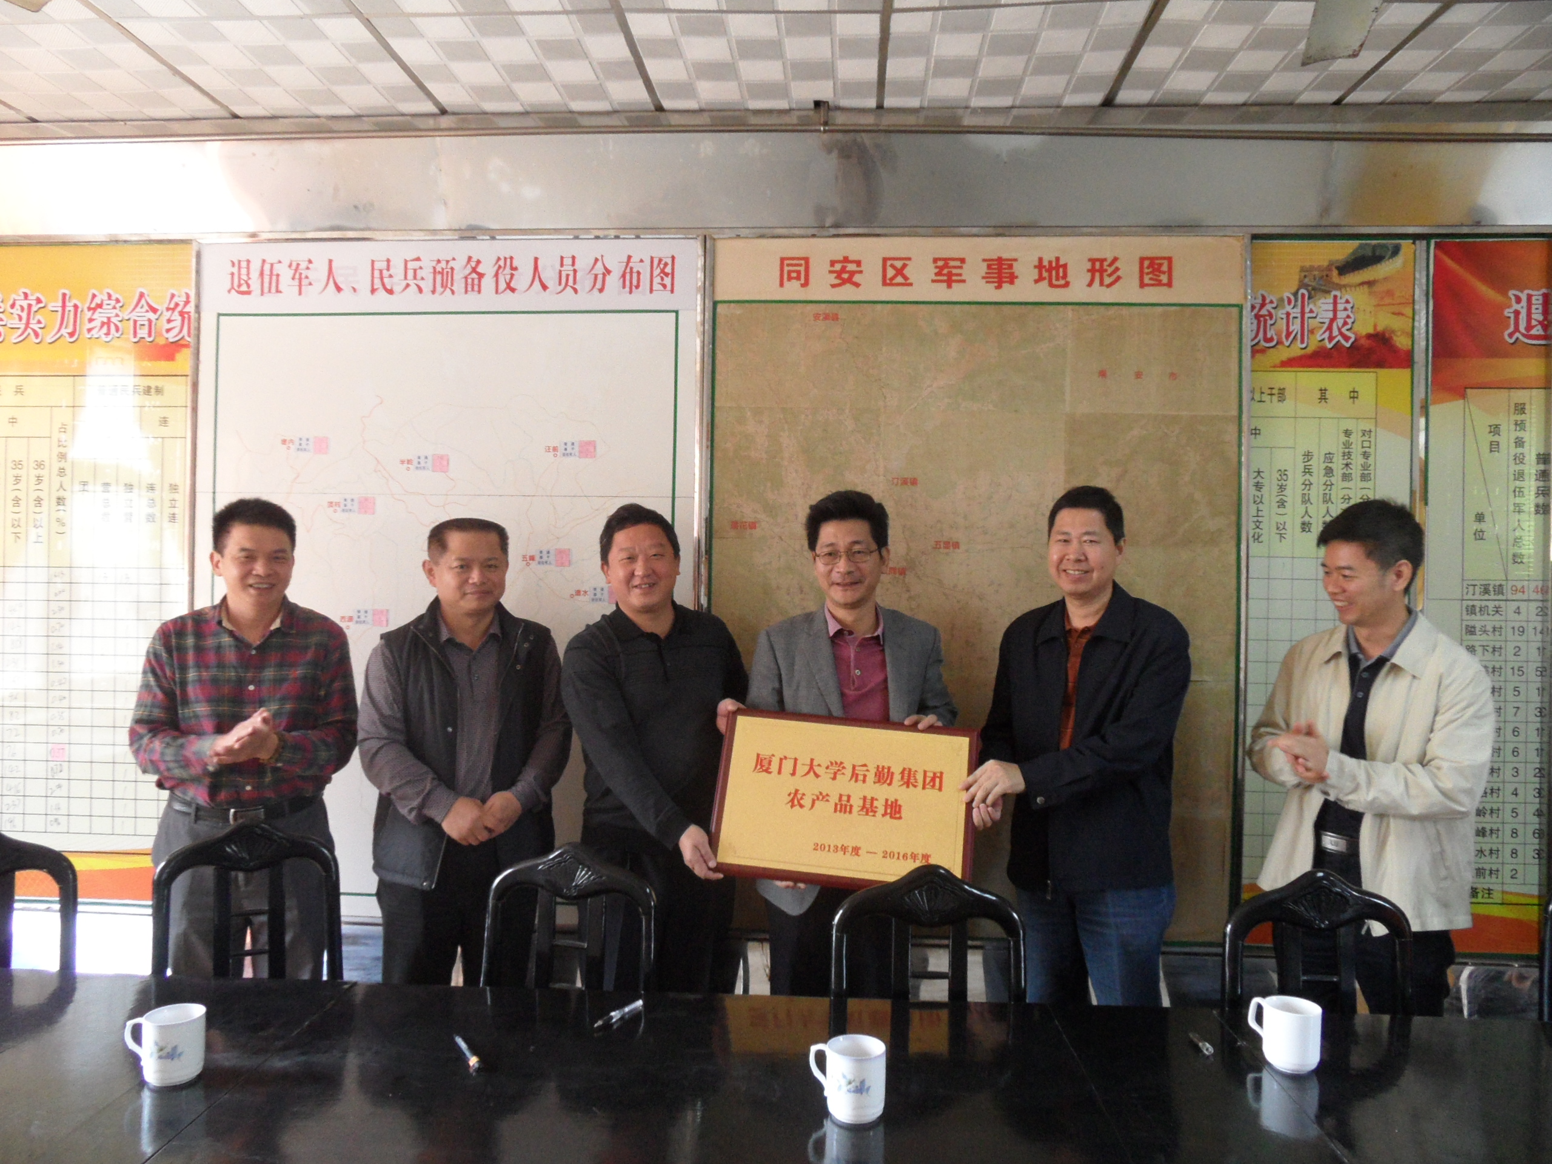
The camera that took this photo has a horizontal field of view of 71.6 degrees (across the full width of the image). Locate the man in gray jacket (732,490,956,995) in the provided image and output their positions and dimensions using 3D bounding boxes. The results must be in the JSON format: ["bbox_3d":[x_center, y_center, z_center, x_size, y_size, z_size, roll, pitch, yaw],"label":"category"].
[{"bbox_3d":[0.167,0.621,2.570,0.520,1.684,0.380,1,1,0],"label":"man in gray jacket"}]

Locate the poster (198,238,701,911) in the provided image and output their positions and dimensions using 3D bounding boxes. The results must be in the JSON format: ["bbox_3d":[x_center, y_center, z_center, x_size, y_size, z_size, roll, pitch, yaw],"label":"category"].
[{"bbox_3d":[-0.982,-0.018,3.166,1.519,2.005,0.020,1,0,3],"label":"poster"}]

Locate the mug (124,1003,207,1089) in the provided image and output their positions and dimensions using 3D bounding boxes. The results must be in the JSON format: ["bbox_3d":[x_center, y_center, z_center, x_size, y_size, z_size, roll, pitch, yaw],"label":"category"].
[{"bbox_3d":[-0.865,0.657,1.524,0.104,0.087,0.079,1,1,-18],"label":"mug"}]

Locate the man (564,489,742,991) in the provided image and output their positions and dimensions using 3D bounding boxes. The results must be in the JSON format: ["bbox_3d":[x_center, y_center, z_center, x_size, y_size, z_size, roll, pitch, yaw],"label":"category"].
[{"bbox_3d":[-0.279,0.649,2.490,0.480,1.670,0.370,1,0,-18],"label":"man"}]

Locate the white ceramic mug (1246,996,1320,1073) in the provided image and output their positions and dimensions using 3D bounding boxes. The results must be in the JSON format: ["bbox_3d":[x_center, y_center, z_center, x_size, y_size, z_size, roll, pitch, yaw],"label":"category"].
[{"bbox_3d":[0.766,0.682,1.624,0.104,0.087,0.079,1,1,18],"label":"white ceramic mug"}]

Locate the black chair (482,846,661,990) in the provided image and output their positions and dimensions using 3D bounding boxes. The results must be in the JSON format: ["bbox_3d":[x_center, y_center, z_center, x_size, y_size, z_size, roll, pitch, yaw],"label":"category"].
[{"bbox_3d":[-0.422,0.985,1.745,0.410,1.000,0.490,1,0,12],"label":"black chair"}]

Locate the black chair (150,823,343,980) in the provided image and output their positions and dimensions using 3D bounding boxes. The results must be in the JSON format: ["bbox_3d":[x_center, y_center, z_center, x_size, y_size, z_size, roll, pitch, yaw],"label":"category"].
[{"bbox_3d":[-0.950,0.977,1.886,0.410,1.000,0.490,1,0,-21],"label":"black chair"}]

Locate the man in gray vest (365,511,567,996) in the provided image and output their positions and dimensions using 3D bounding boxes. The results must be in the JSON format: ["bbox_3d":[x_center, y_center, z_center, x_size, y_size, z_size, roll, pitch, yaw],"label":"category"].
[{"bbox_3d":[-0.731,0.657,2.530,0.500,1.640,0.340,1,0,-21],"label":"man in gray vest"}]

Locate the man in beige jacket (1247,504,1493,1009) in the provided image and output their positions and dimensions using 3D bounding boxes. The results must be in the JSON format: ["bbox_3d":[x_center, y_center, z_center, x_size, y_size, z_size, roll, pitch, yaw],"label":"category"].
[{"bbox_3d":[1.286,0.662,2.330,0.390,1.690,0.490,1,0,-40],"label":"man in beige jacket"}]

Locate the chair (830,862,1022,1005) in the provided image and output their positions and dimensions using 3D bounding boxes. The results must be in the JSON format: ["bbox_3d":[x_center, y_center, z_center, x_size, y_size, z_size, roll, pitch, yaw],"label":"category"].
[{"bbox_3d":[0.252,0.991,1.712,0.410,0.971,0.470,1,1,3],"label":"chair"}]

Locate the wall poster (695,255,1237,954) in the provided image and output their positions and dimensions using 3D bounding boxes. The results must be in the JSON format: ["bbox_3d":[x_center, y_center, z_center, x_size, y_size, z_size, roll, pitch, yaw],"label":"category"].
[{"bbox_3d":[0.528,0.017,2.943,1.441,1.914,0.025,1,1,3],"label":"wall poster"}]

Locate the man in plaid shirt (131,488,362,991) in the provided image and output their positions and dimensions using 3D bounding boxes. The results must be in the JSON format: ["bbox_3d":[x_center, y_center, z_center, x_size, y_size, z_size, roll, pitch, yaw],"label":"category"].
[{"bbox_3d":[-1.249,0.622,2.540,0.500,1.639,0.380,1,1,-26],"label":"man in plaid shirt"}]

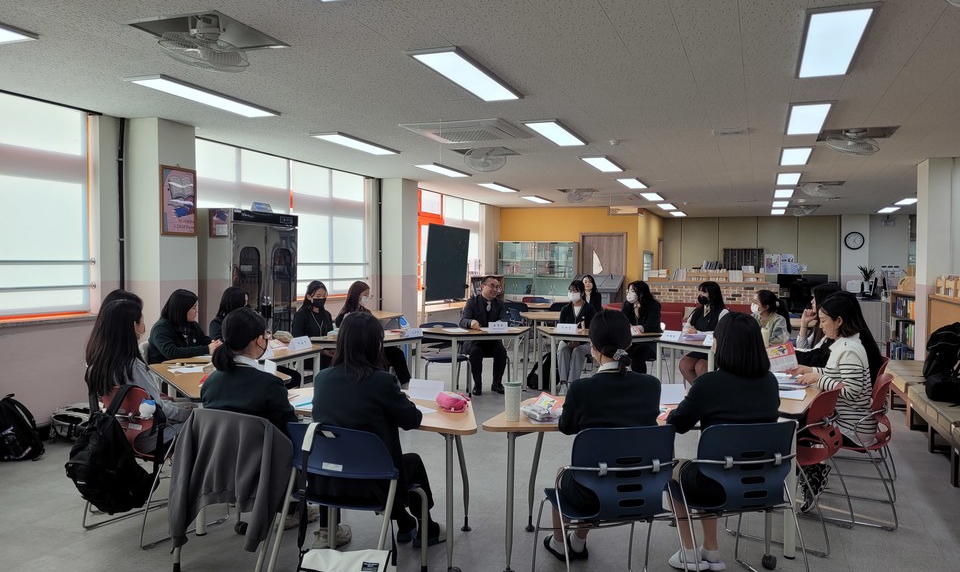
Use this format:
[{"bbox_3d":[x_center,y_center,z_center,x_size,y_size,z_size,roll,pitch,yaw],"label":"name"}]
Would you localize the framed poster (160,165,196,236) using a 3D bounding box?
[{"bbox_3d":[-2.716,-0.756,6.513,0.025,0.603,0.435,1,2,21],"label":"framed poster"}]

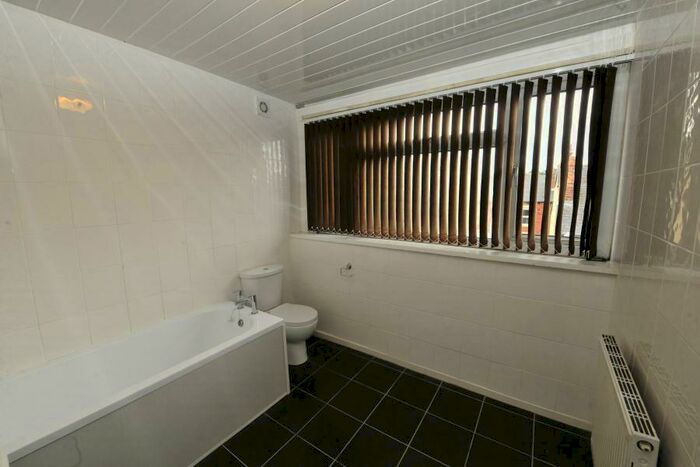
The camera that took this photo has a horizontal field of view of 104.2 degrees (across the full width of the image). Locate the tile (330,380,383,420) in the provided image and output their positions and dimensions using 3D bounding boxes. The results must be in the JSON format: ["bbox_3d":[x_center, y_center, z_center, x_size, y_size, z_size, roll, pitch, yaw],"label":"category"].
[{"bbox_3d":[0.057,1.208,1.972,0.299,0.012,0.299,4,10,34],"label":"tile"}]

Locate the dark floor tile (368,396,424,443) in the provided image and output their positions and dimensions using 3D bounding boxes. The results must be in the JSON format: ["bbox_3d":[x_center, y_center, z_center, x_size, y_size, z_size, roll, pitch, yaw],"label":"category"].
[{"bbox_3d":[0.306,1.226,1.801,0.299,0.012,0.299,4,10,34],"label":"dark floor tile"}]

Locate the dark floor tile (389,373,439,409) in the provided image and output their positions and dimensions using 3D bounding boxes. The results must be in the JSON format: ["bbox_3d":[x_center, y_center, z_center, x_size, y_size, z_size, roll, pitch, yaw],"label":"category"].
[{"bbox_3d":[0.478,1.188,2.047,0.299,0.012,0.299,4,10,34],"label":"dark floor tile"}]

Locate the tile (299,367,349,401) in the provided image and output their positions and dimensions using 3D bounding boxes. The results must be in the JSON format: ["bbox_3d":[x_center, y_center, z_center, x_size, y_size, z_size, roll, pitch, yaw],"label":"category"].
[{"bbox_3d":[-0.192,1.189,2.144,0.299,0.012,0.299,4,10,34],"label":"tile"}]

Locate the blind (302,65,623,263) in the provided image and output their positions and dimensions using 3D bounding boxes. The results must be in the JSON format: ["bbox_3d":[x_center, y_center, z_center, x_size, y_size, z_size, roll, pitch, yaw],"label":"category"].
[{"bbox_3d":[0.510,-0.470,2.231,2.397,1.085,0.091,4,10,34],"label":"blind"}]

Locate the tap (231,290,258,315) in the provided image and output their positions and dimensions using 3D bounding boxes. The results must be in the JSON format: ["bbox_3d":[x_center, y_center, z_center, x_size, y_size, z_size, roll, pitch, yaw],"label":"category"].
[{"bbox_3d":[-0.834,0.539,2.089,0.248,0.148,0.133,4,10,34],"label":"tap"}]

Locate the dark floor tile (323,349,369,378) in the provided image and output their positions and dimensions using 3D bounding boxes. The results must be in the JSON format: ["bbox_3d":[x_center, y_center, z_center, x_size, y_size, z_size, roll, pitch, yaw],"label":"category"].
[{"bbox_3d":[-0.020,1.150,2.390,0.299,0.012,0.299,4,10,34],"label":"dark floor tile"}]

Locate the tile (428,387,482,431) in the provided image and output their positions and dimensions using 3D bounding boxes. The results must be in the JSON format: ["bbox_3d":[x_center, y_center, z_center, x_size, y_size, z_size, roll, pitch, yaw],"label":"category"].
[{"bbox_3d":[0.727,1.207,1.876,0.299,0.012,0.299,4,10,34],"label":"tile"}]

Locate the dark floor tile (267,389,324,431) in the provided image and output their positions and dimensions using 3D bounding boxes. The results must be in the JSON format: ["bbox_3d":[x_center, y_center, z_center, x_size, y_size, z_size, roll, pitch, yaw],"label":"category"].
[{"bbox_3d":[-0.365,1.228,1.898,0.299,0.012,0.299,4,10,34],"label":"dark floor tile"}]

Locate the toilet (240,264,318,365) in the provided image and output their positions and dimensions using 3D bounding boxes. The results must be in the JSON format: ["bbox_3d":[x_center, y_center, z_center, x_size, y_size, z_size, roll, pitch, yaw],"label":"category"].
[{"bbox_3d":[-0.591,0.753,2.508,0.660,0.767,0.388,4,10,34],"label":"toilet"}]

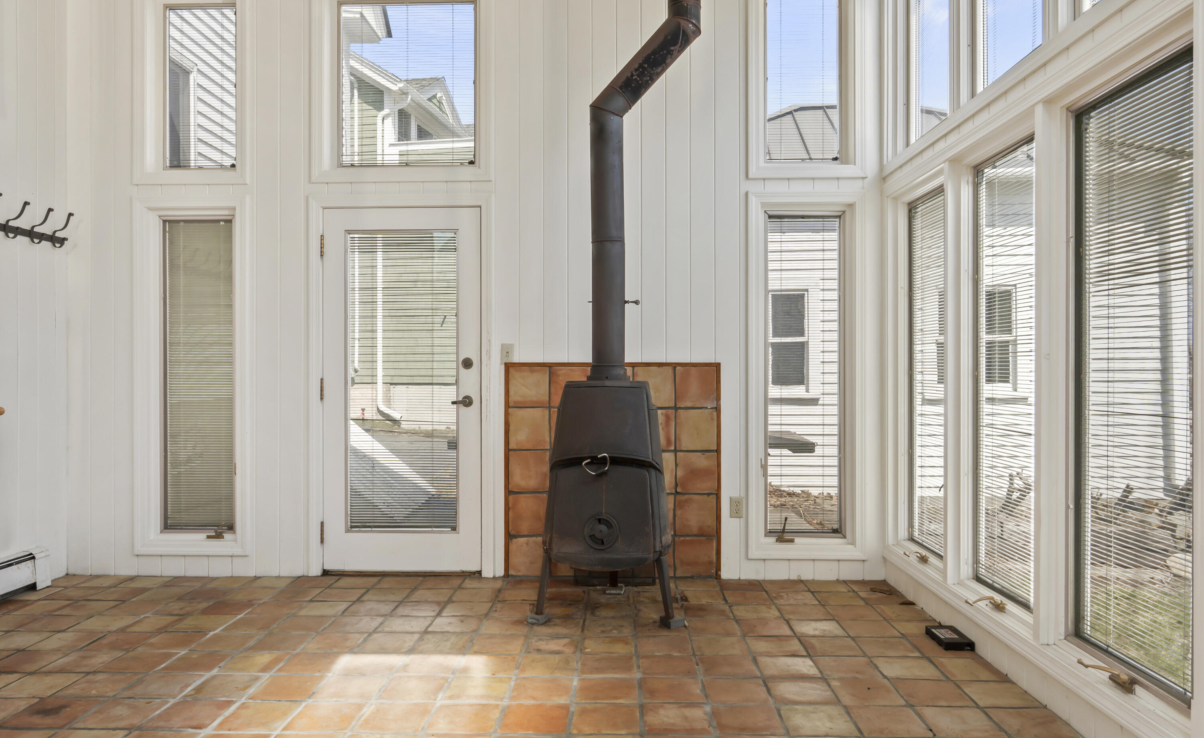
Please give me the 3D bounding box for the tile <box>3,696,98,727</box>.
[{"bbox_3d":[-1.839,1.161,2.694,0.216,0.020,0.221,0,0,1],"label":"tile"}]

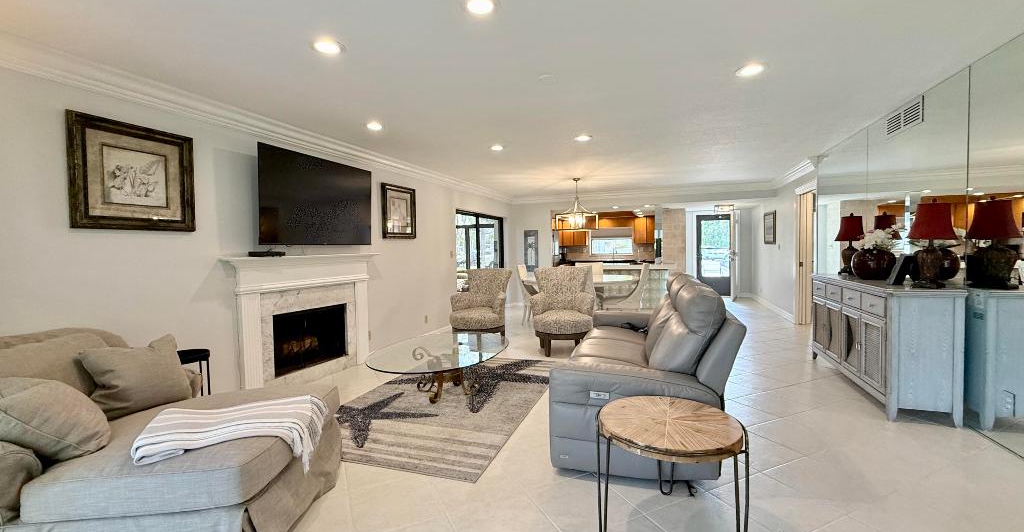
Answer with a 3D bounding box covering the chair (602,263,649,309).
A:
[{"bbox_3d":[1.895,0.468,6.839,0.660,1.022,0.521,0,2,20],"label":"chair"}]

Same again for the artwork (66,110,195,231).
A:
[{"bbox_3d":[-2.473,-0.580,2.748,0.041,0.690,0.686,0,2,20],"label":"artwork"}]

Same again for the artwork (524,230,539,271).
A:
[{"bbox_3d":[0.431,-0.322,9.051,0.320,0.890,0.030,0,2,20],"label":"artwork"}]

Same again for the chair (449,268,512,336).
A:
[{"bbox_3d":[-0.420,0.547,5.680,0.710,1.020,0.740,0,2,25],"label":"chair"}]

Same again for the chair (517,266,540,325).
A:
[{"bbox_3d":[0.387,0.483,7.042,0.640,1.010,0.520,0,2,20],"label":"chair"}]

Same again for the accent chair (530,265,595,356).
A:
[{"bbox_3d":[0.630,0.539,5.150,0.710,1.020,0.740,-1,2,12],"label":"accent chair"}]

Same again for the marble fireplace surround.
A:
[{"bbox_3d":[-1.922,0.522,4.082,0.210,1.256,1.740,0,2,20],"label":"marble fireplace surround"}]

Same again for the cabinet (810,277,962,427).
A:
[{"bbox_3d":[3.136,0.592,3.635,0.400,0.925,1.740,0,2,20],"label":"cabinet"}]

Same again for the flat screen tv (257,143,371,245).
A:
[{"bbox_3d":[-1.862,-0.627,4.061,0.050,0.840,1.420,0,2,20],"label":"flat screen tv"}]

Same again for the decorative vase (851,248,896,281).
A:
[{"bbox_3d":[3.159,-0.018,3.624,0.301,0.269,0.301,0,2,20],"label":"decorative vase"}]

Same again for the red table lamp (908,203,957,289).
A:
[{"bbox_3d":[2.979,-0.164,2.939,0.250,0.626,0.250,0,2,20],"label":"red table lamp"}]

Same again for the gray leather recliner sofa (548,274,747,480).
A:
[{"bbox_3d":[1.015,0.609,3.216,1.029,1.041,2.184,-1,2,18],"label":"gray leather recliner sofa"}]

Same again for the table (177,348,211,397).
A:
[{"bbox_3d":[-2.186,0.904,2.771,0.311,0.622,0.311,0,2,20],"label":"table"}]

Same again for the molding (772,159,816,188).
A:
[{"bbox_3d":[4.375,-1.444,6.498,0.100,0.150,2.000,0,2,20],"label":"molding"}]

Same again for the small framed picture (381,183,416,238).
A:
[{"bbox_3d":[-1.472,-0.704,5.496,0.041,0.692,0.699,0,2,20],"label":"small framed picture"}]

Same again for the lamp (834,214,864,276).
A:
[{"bbox_3d":[3.405,-0.217,4.152,0.250,0.615,0.260,0,2,20],"label":"lamp"}]

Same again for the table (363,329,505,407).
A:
[{"bbox_3d":[-0.580,0.928,3.633,1.060,0.420,1.550,0,2,20],"label":"table"}]

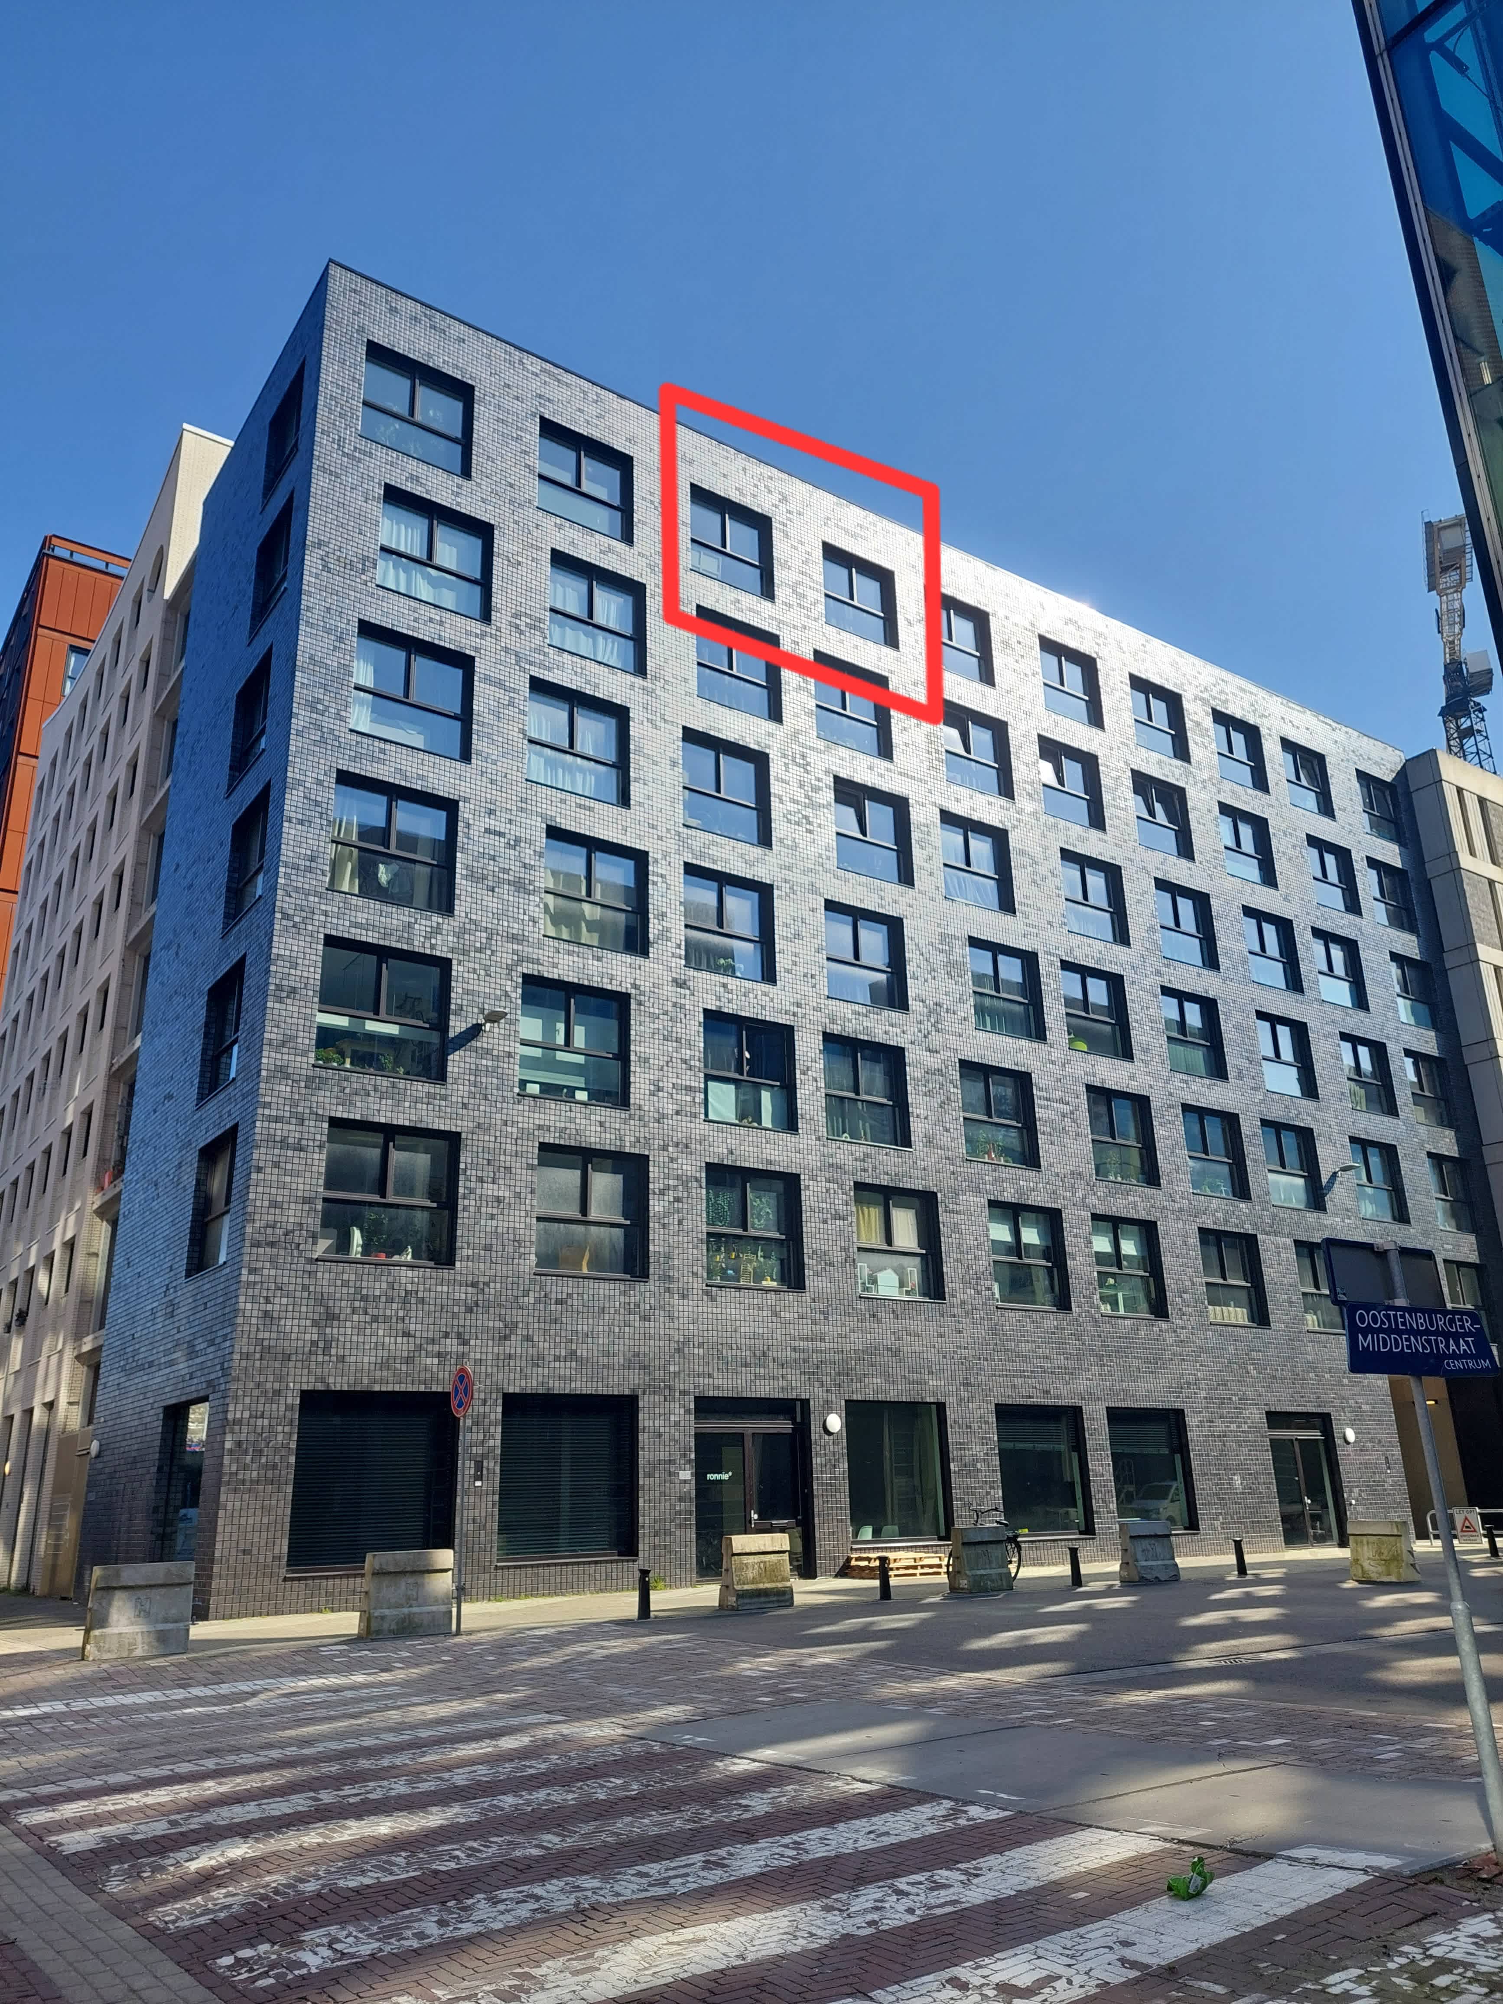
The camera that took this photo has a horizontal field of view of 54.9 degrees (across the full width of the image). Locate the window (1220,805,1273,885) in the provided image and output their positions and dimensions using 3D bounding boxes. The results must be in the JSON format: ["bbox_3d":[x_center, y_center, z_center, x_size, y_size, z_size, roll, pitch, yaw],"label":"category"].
[{"bbox_3d":[13.581,-4.237,39.775,2.040,2.040,0.200,12,-23,-33],"label":"window"}]

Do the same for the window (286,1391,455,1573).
[{"bbox_3d":[-5.798,7.299,22.102,2.500,2.580,0.200,12,-23,-33],"label":"window"}]

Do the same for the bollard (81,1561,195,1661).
[{"bbox_3d":[-6.321,6.304,14.979,0.950,0.860,0.520,10,-22,-29],"label":"bollard"}]

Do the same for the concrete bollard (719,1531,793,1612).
[{"bbox_3d":[0.073,7.813,19.862,0.940,0.910,0.460,12,-23,-34],"label":"concrete bollard"}]

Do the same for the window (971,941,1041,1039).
[{"bbox_3d":[5.687,-0.229,32.675,2.140,2.150,0.220,12,-22,-33],"label":"window"}]

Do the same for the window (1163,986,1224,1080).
[{"bbox_3d":[10.882,0.841,35.852,2.151,2.135,0.250,11,-22,-33],"label":"window"}]

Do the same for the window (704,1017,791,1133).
[{"bbox_3d":[-0.061,1.379,27.587,2.040,2.040,0.200,12,-23,-33],"label":"window"}]

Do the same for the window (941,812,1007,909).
[{"bbox_3d":[5.235,-3.258,34.049,2.220,2.220,0.200,12,-23,-33],"label":"window"}]

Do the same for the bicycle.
[{"bbox_3d":[3.750,8.913,23.520,0.600,1.130,1.780,-18,-25,40],"label":"bicycle"}]

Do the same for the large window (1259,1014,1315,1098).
[{"bbox_3d":[14.113,1.477,38.479,2.202,2.212,0.250,12,-23,-33],"label":"large window"}]

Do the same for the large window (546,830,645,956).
[{"bbox_3d":[-2.872,-1.984,26.700,2.040,2.040,0.200,12,-23,-33],"label":"large window"}]

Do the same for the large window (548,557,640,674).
[{"bbox_3d":[-3.091,-7.649,28.793,2.140,2.150,0.220,12,-22,-33],"label":"large window"}]

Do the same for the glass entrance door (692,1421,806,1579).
[{"bbox_3d":[-0.050,8.746,25.374,2.420,2.620,0.200,12,-23,-33],"label":"glass entrance door"}]

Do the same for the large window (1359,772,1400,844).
[{"bbox_3d":[19.608,-5.933,45.292,2.202,2.212,0.250,12,-23,-33],"label":"large window"}]

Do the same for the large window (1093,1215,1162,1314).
[{"bbox_3d":[8.339,5.925,32.213,2.182,2.178,0.250,11,-22,-33],"label":"large window"}]

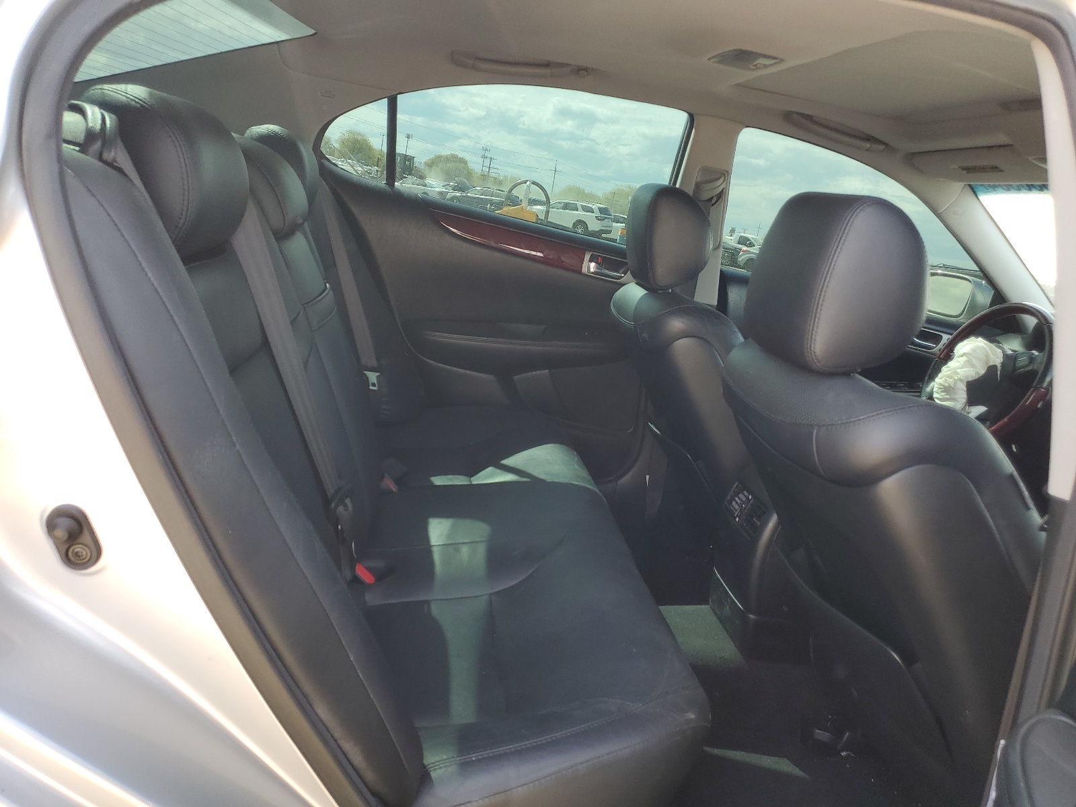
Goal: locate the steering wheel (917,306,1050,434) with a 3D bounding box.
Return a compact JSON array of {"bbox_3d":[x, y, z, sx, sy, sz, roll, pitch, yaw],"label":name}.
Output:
[{"bbox_3d":[1.053,-0.071,1.909,0.110,0.390,0.390,31,9,-15],"label":"steering wheel"}]

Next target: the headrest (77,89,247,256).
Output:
[{"bbox_3d":[-0.405,-0.257,0.907,0.155,0.180,0.260,-8,16,-6],"label":"headrest"}]

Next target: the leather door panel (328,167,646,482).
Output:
[{"bbox_3d":[-0.097,-0.154,2.040,0.920,0.690,0.140,7,14,-10],"label":"leather door panel"}]

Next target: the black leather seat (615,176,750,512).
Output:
[{"bbox_3d":[0.542,0.064,1.871,0.840,0.990,0.530,7,14,-10],"label":"black leather seat"}]

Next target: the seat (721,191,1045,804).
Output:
[{"bbox_3d":[0.644,0.256,1.184,0.840,0.990,0.530,7,14,-10],"label":"seat"}]

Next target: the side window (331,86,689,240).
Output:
[{"bbox_3d":[-0.083,-0.584,1.912,0.840,0.340,0.040,7,33,-10],"label":"side window"}]

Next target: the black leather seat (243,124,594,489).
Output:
[{"bbox_3d":[-0.293,-0.110,1.740,0.780,0.830,0.530,7,14,-10],"label":"black leather seat"}]

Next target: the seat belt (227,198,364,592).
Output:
[{"bbox_3d":[-0.335,-0.002,1.166,0.070,0.600,0.070,-13,17,-5],"label":"seat belt"}]

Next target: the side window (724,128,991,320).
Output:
[{"bbox_3d":[0.855,-0.441,2.091,0.900,0.380,0.040,7,33,-10],"label":"side window"}]

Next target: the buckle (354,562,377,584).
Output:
[{"bbox_3d":[-0.262,0.258,1.229,0.022,0.035,0.030,-10,17,-6],"label":"buckle"}]

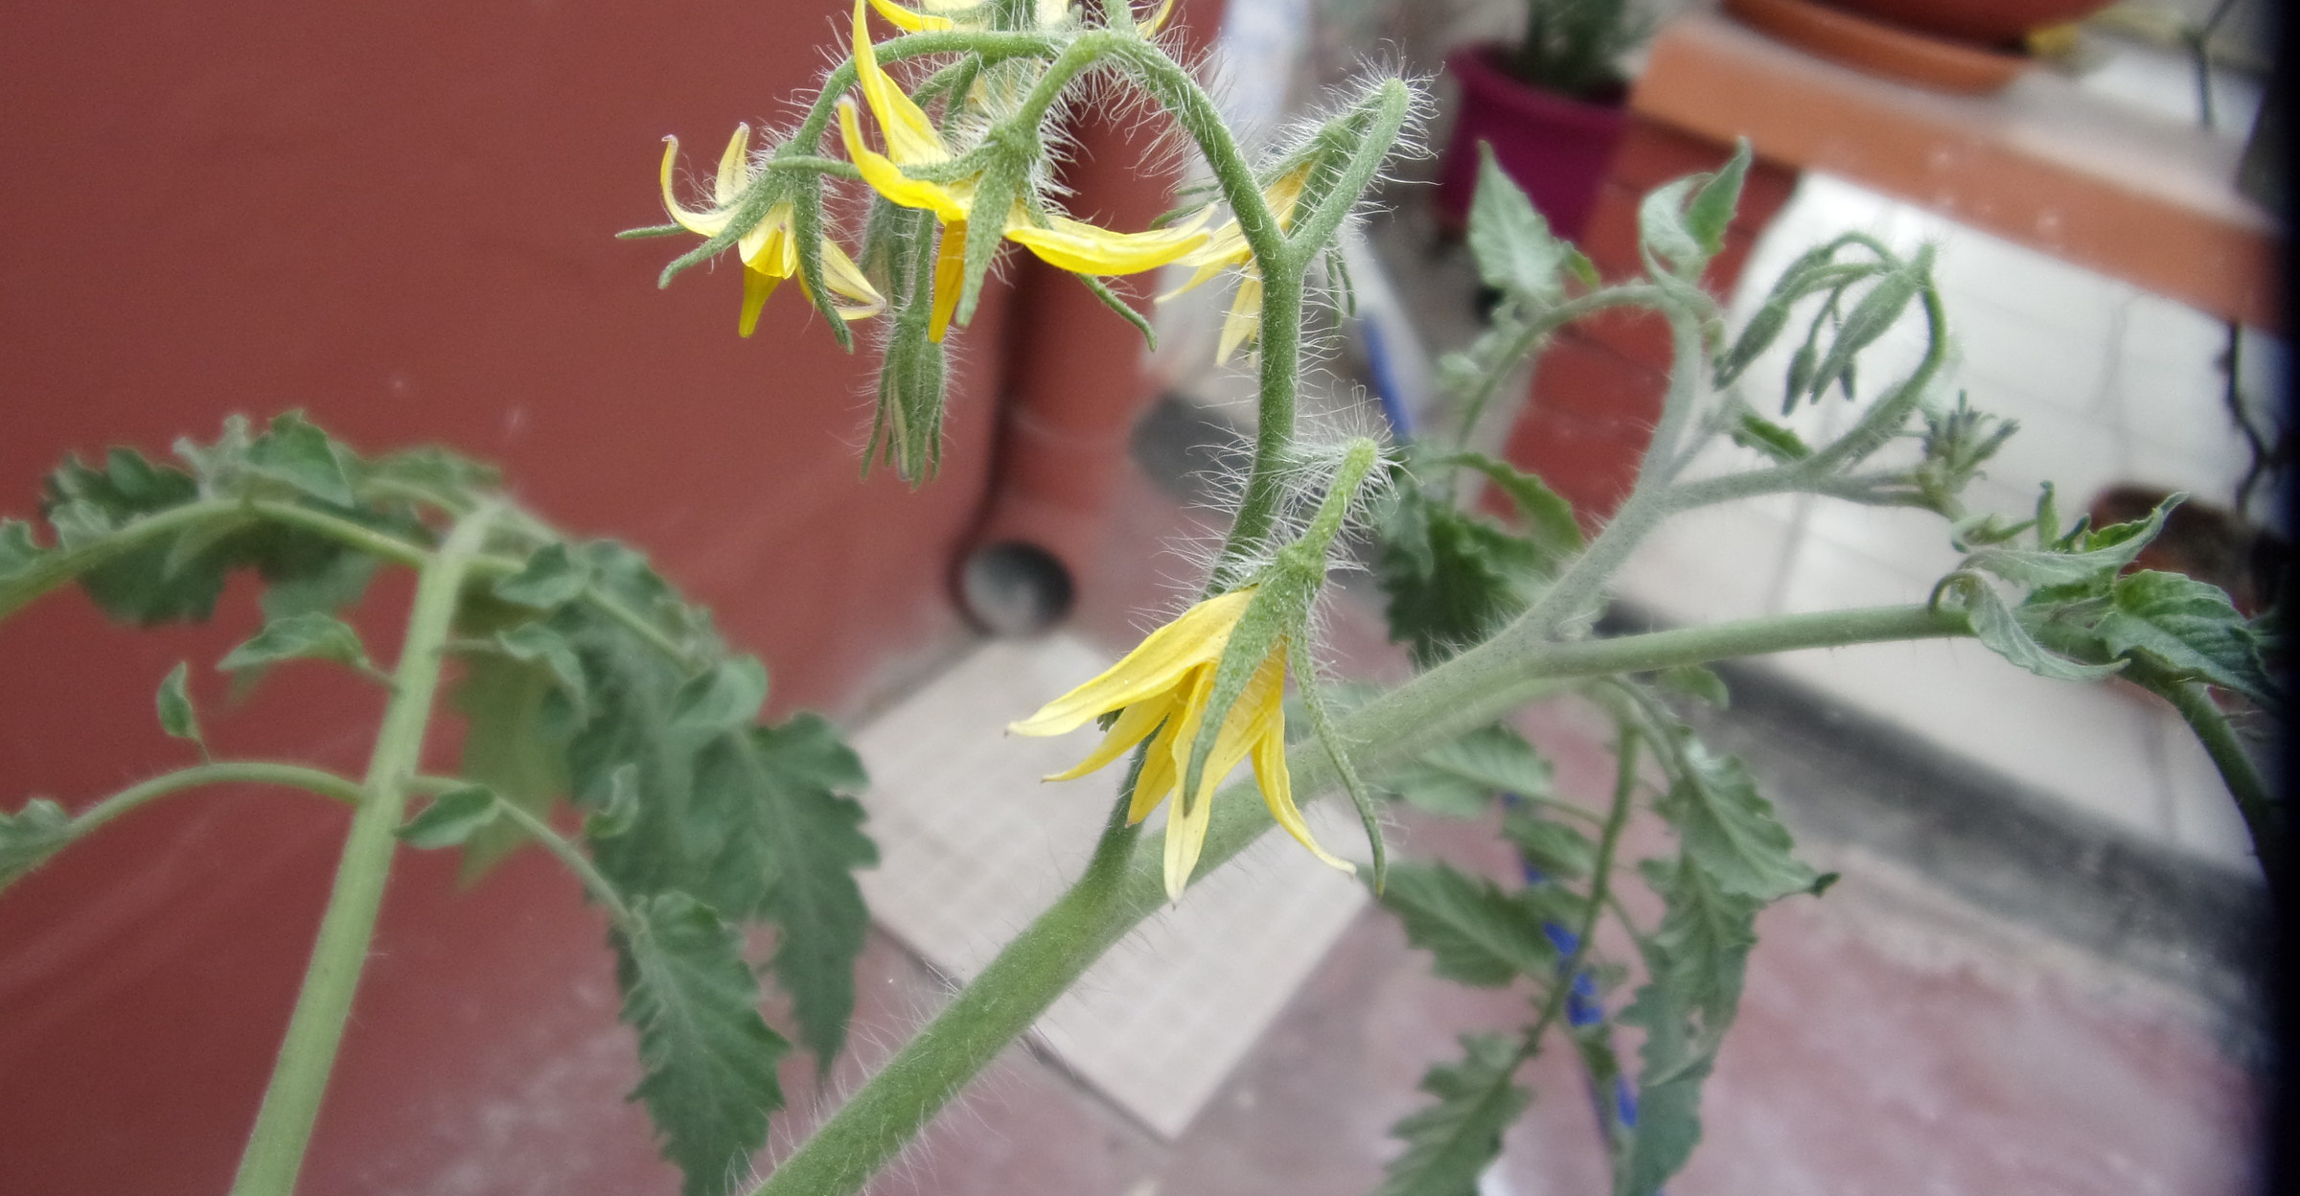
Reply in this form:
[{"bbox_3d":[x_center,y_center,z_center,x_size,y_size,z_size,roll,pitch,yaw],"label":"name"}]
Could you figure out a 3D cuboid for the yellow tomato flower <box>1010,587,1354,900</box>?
[{"bbox_3d":[0.002,0.009,0.101,0.021,0.018,0.017,32,21,14],"label":"yellow tomato flower"}]

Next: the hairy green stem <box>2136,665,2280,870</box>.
[{"bbox_3d":[0.098,0.016,0.146,0.005,0.022,0.005,-30,6,0],"label":"hairy green stem"}]

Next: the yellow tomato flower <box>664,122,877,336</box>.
[{"bbox_3d":[-0.025,-0.024,0.104,0.014,0.012,0.013,25,26,20],"label":"yellow tomato flower"}]

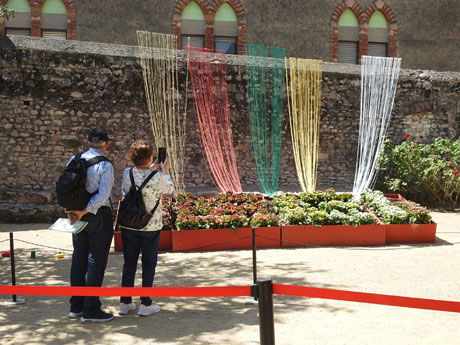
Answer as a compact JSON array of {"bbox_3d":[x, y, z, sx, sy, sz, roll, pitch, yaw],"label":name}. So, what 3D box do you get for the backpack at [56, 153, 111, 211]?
[{"bbox_3d":[-1.335,0.079,5.450,0.320,0.500,0.280,2,3,42],"label":"backpack"}]

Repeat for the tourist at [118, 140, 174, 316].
[{"bbox_3d":[-0.770,0.510,5.820,0.460,1.600,0.500,1,3,27],"label":"tourist"}]

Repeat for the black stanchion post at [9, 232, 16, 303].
[{"bbox_3d":[-2.173,0.951,6.250,0.040,0.690,0.040,-3,2,0],"label":"black stanchion post"}]

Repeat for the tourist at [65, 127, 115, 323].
[{"bbox_3d":[-1.260,0.455,5.630,0.480,1.720,0.420,2,3,42],"label":"tourist"}]

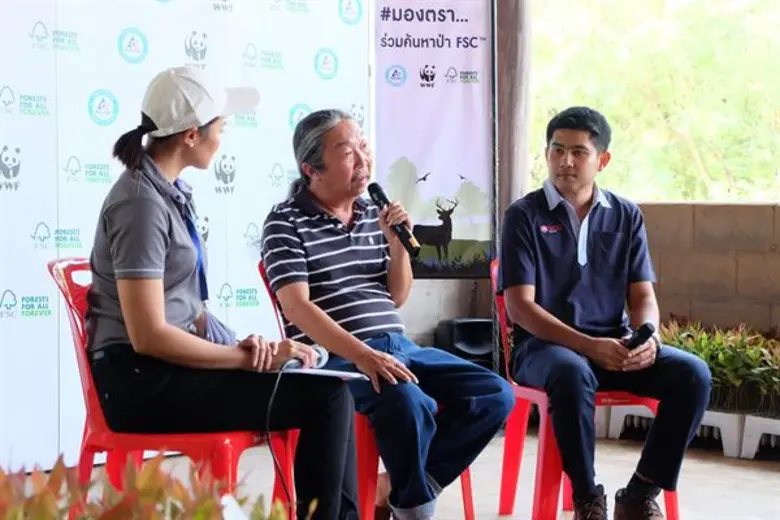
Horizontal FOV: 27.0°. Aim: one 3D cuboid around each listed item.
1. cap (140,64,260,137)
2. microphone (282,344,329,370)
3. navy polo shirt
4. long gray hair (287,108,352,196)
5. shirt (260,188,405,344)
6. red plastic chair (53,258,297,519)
[{"bbox_3d":[-0.448,-0.368,3.800,0.270,0.150,0.180,-13,5,-21],"label":"cap"},{"bbox_3d":[-0.195,0.227,3.750,0.054,0.054,0.175,0,6,37],"label":"microphone"},{"bbox_3d":[0.545,0.010,4.750,0.480,0.480,0.280,0,-2,-13],"label":"navy polo shirt"},{"bbox_3d":[-0.181,-0.288,4.430,0.210,0.245,0.180,0,1,42],"label":"long gray hair"},{"bbox_3d":[-0.159,0.020,4.420,0.440,0.450,0.300,-1,-7,-38],"label":"shirt"},{"bbox_3d":[-0.505,0.381,3.860,0.480,0.790,0.420,0,1,18],"label":"red plastic chair"}]

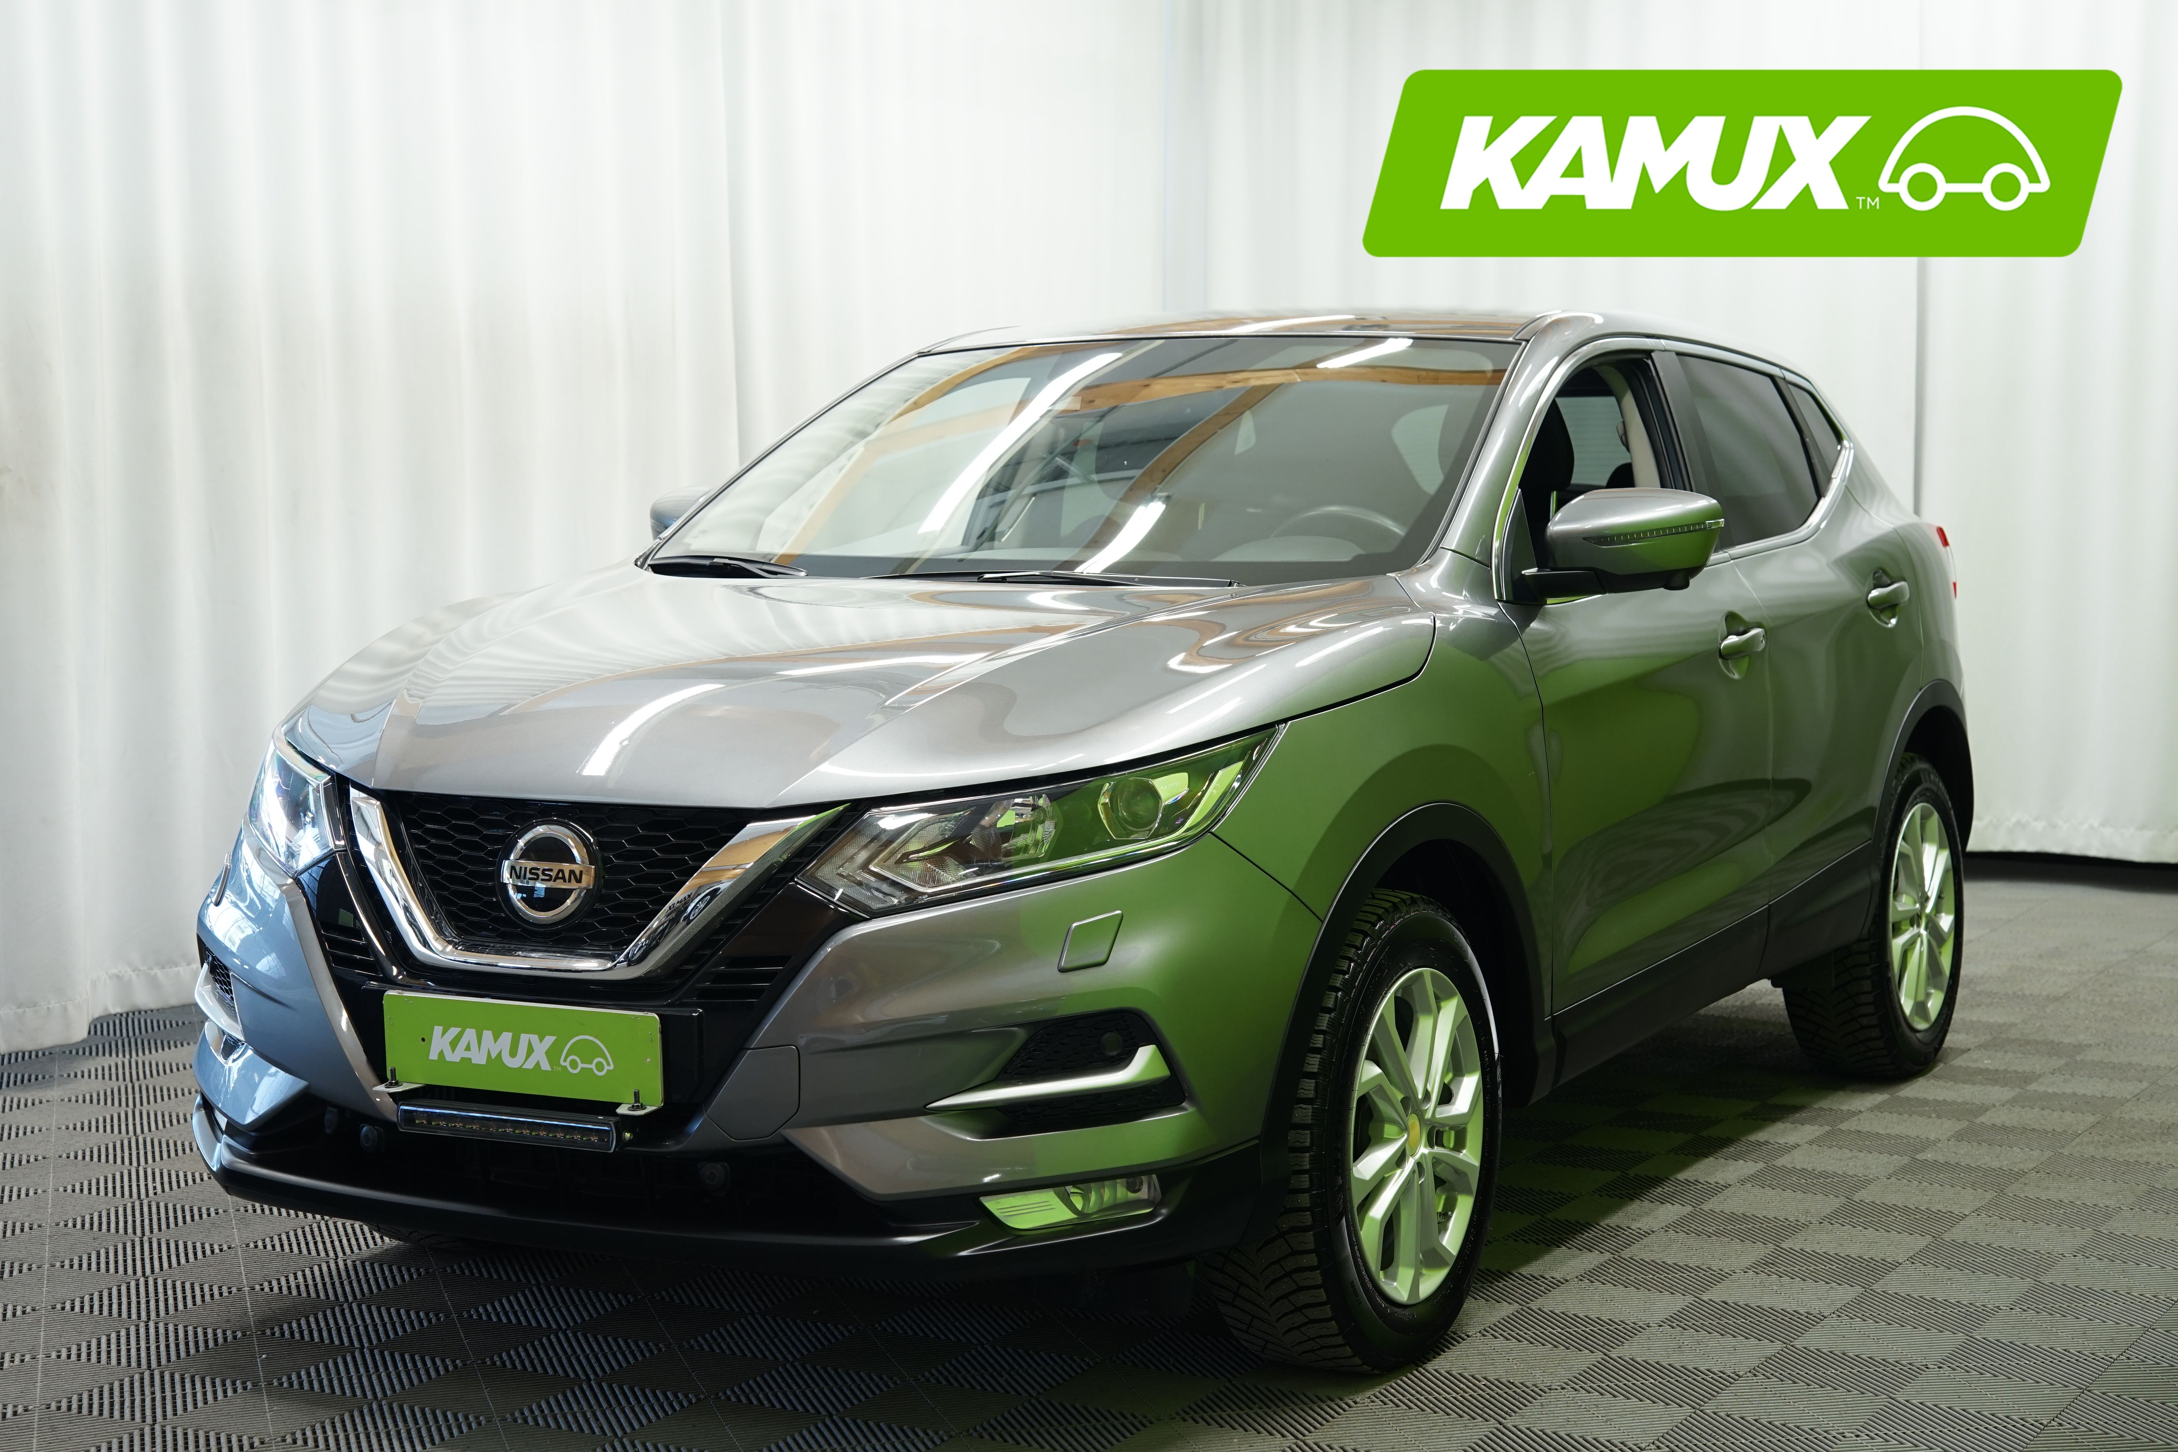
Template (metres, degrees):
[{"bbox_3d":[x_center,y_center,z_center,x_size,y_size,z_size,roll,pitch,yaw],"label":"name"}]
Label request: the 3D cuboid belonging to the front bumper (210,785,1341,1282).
[{"bbox_3d":[-0.598,0.393,4.721,1.780,0.620,0.580,2,5,29],"label":"front bumper"}]

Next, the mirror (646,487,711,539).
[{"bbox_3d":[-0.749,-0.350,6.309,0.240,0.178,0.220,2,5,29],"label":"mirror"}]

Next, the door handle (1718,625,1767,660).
[{"bbox_3d":[1.153,-0.147,6.075,0.050,0.048,0.205,2,5,29],"label":"door handle"}]

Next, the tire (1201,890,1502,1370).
[{"bbox_3d":[0.386,0.564,4.902,0.220,0.680,0.680,2,5,29],"label":"tire"}]

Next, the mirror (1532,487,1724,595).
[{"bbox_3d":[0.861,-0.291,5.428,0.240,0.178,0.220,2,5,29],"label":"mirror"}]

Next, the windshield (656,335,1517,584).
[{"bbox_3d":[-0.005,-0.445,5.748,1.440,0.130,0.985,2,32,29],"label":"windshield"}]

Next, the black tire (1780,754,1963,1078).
[{"bbox_3d":[1.657,0.386,7.216,0.220,0.680,0.680,2,5,29],"label":"black tire"}]

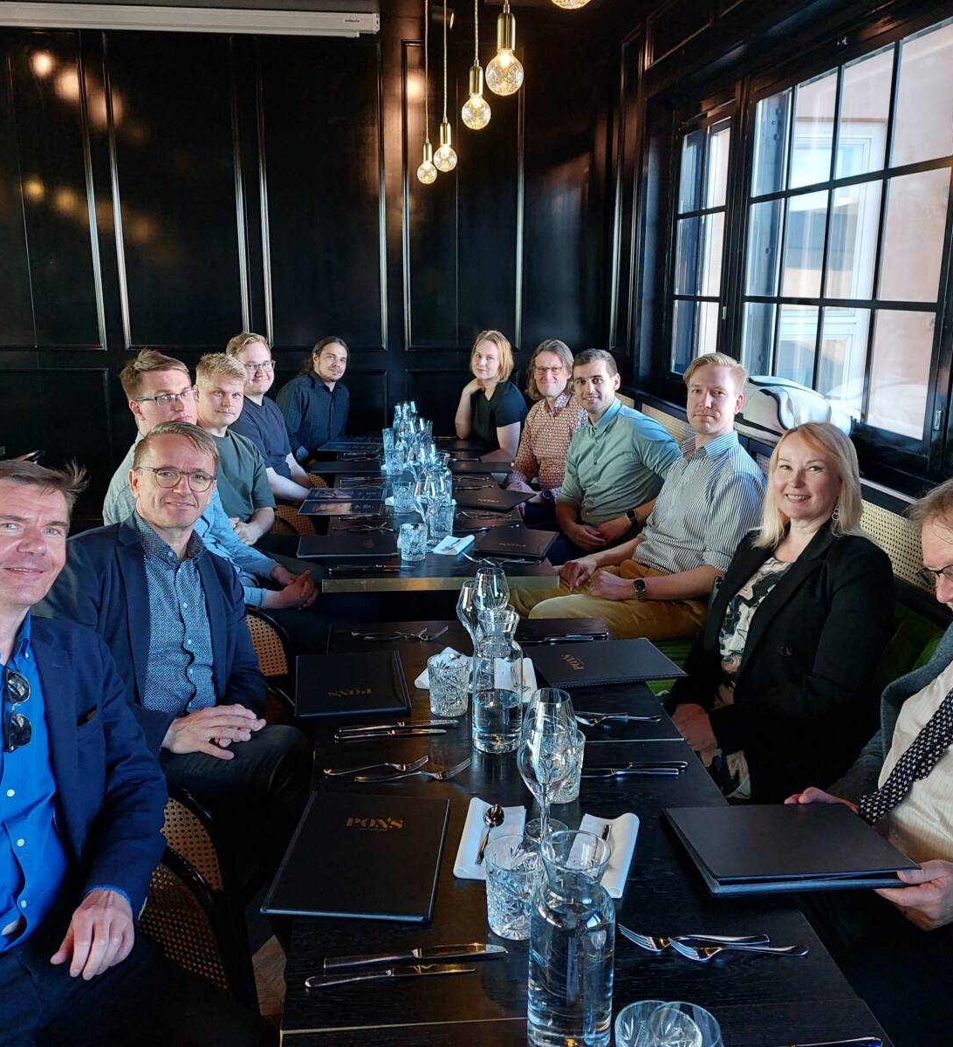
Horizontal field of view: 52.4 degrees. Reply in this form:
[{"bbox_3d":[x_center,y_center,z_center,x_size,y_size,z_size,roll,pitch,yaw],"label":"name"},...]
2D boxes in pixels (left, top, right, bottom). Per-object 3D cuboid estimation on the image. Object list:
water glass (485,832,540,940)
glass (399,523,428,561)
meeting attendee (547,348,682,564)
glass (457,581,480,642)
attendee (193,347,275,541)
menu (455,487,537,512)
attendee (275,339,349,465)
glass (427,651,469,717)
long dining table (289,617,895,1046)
[{"bbox_3d":[0.050,0.494,1.305,0.079,0.107,0.079,-1,15,-6],"label":"water glass"},{"bbox_3d":[-0.199,0.060,3.082,0.085,0.102,0.085,2,14,5],"label":"glass"},{"bbox_3d":[0.288,0.054,3.533,0.800,1.346,0.550,-12,19,-40],"label":"meeting attendee"},{"bbox_3d":[0.003,0.236,2.061,0.083,0.225,0.083,-1,15,-6],"label":"glass"},{"bbox_3d":[-0.685,0.122,3.219,0.800,1.341,0.530,11,18,34],"label":"attendee"},{"bbox_3d":[0.075,-0.089,3.871,0.232,0.015,0.318,6,15,22],"label":"menu"},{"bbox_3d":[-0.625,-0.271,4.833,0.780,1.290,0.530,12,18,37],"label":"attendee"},{"bbox_3d":[-0.058,0.333,1.979,0.085,0.103,0.085,2,14,5],"label":"glass"},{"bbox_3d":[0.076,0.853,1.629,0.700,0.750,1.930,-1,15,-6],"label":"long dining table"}]

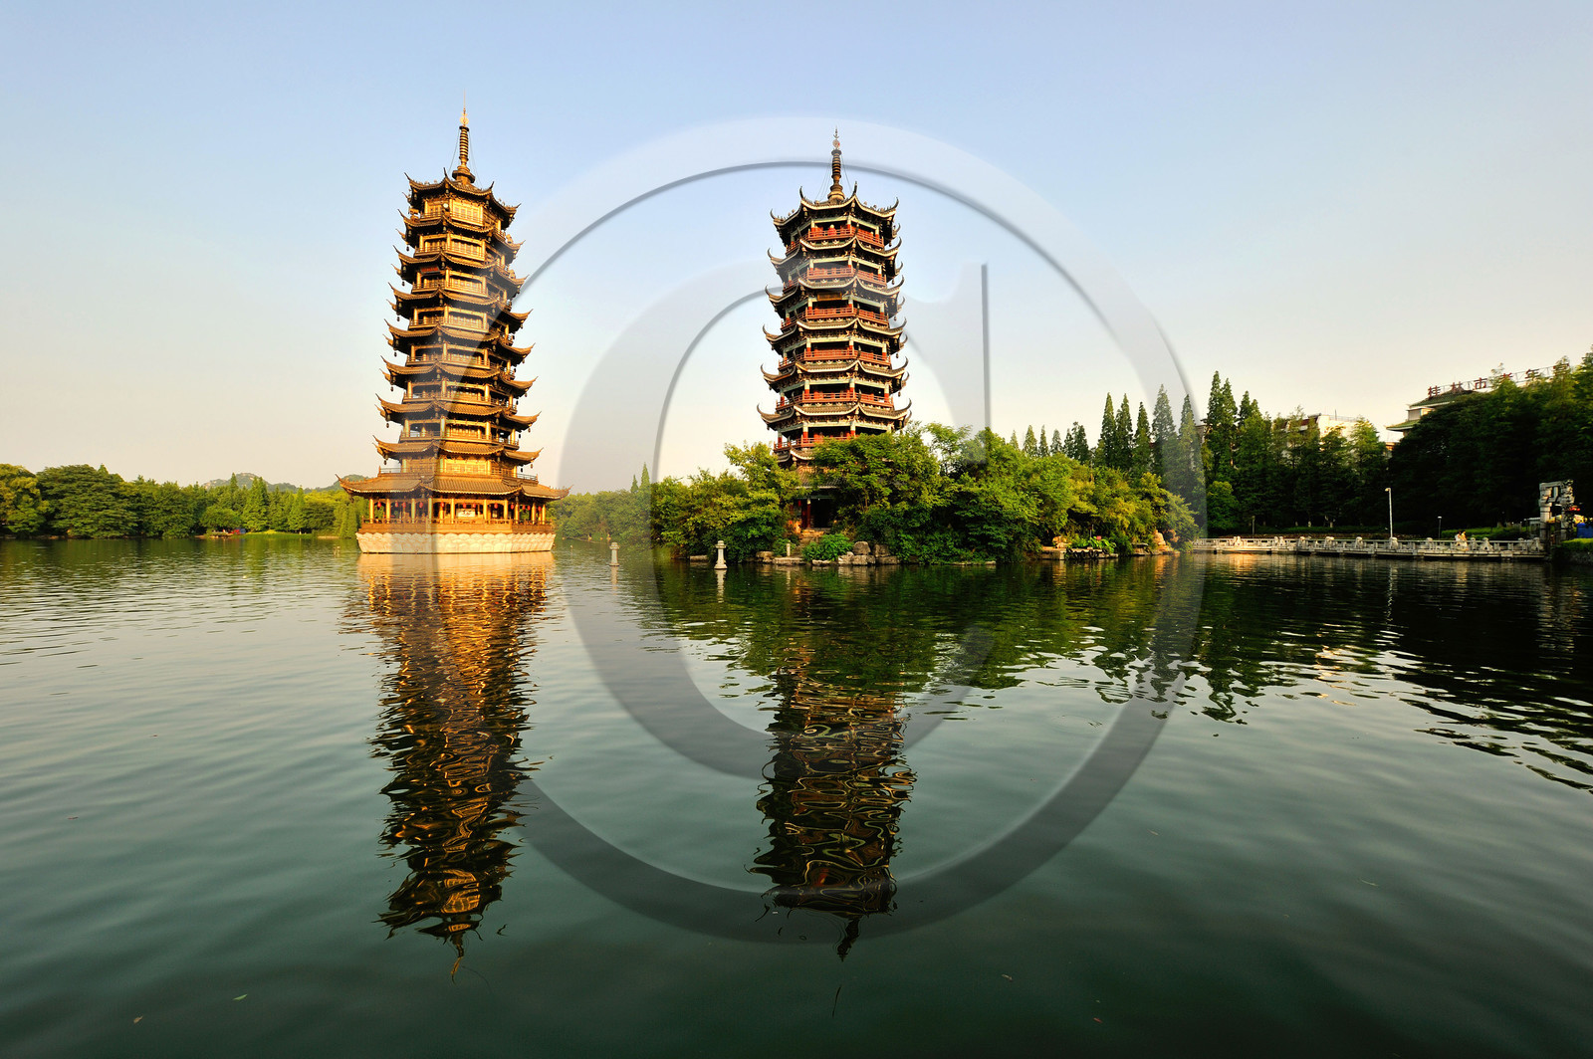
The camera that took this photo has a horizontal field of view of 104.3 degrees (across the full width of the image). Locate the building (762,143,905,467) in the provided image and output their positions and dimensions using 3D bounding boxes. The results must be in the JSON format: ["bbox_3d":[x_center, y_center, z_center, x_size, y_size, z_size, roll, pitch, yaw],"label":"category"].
[{"bbox_3d":[3.500,-17.000,53.300,16.300,34.800,16.300,0,0,9],"label":"building"}]

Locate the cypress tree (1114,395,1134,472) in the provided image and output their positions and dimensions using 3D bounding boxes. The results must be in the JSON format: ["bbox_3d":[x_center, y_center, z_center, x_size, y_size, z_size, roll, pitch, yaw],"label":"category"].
[{"bbox_3d":[48.750,-10.270,92.000,3.100,19.420,3.100,0,0,0],"label":"cypress tree"}]

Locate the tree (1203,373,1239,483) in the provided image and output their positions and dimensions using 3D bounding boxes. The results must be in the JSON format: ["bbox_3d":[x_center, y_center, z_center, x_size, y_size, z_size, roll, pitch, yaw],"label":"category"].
[{"bbox_3d":[53.200,-9.900,78.000,4.800,19.900,4.800,0,0,0],"label":"tree"}]

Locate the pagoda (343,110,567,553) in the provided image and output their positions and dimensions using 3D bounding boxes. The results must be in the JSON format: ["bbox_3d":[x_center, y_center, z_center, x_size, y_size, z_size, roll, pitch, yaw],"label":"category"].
[{"bbox_3d":[-31.300,-18.600,57.500,18.000,41.200,18.000,0,0,9],"label":"pagoda"}]

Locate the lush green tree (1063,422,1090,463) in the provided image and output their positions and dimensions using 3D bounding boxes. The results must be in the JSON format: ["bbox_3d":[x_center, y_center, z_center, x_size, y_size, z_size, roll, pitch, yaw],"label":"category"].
[{"bbox_3d":[50.790,-10.020,112.000,4.600,18.690,4.600,0,0,0],"label":"lush green tree"}]

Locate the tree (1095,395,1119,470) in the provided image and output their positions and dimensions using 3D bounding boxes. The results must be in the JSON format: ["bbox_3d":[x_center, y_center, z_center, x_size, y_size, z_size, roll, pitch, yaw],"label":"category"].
[{"bbox_3d":[46.250,-10.270,92.000,3.400,19.420,3.400,0,0,0],"label":"tree"}]

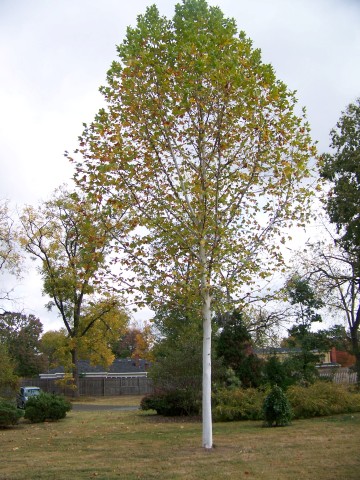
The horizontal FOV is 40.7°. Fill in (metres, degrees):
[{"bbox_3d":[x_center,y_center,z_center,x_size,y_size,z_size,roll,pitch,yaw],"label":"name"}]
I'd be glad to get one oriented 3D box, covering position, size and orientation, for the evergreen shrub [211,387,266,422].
[{"bbox_3d":[2.890,7.810,23.185,2.500,1.508,1.800,0,-17,0],"label":"evergreen shrub"}]

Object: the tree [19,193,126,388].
[{"bbox_3d":[-9.690,4.505,44.576,8.900,19.489,8.300,0,-17,0],"label":"tree"}]

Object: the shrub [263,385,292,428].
[{"bbox_3d":[4.037,6.838,20.092,1.120,1.600,1.100,0,-17,0],"label":"shrub"}]

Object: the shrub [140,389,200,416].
[{"bbox_3d":[-0.498,8.536,25.420,3.085,1.398,2.300,0,-17,0],"label":"shrub"}]

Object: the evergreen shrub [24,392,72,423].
[{"bbox_3d":[-6.139,7.792,22.655,2.000,1.239,1.800,0,-17,0],"label":"evergreen shrub"}]

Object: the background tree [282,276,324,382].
[{"bbox_3d":[7.999,6.575,31.433,2.600,8.597,2.500,0,-17,0],"label":"background tree"}]

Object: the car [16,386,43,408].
[{"bbox_3d":[-11.333,11.764,36.667,1.800,1.750,4.400,7,-18,-21],"label":"car"}]

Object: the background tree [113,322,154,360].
[{"bbox_3d":[-6.994,17.690,72.991,6.200,10.492,6.000,0,-17,0],"label":"background tree"}]

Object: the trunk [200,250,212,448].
[{"bbox_3d":[0.737,2.852,13.763,0.270,5.614,0.270,0,-17,0],"label":"trunk"}]

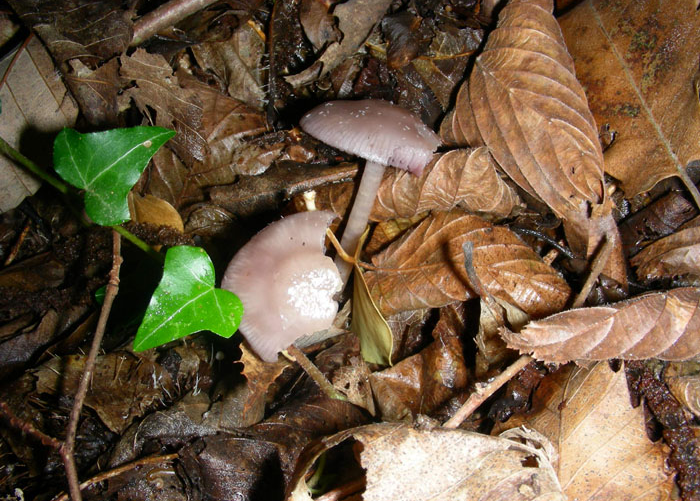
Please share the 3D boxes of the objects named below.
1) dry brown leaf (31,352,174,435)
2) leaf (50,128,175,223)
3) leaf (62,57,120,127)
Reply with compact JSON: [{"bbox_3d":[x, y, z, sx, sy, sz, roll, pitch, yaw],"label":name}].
[{"bbox_3d":[-0.087,0.051,0.274,0.050,0.014,0.030,6,55,4],"label":"dry brown leaf"},{"bbox_3d":[-0.094,-0.037,0.310,0.052,0.009,0.051,41,64,16],"label":"leaf"},{"bbox_3d":[-0.119,-0.076,0.359,0.024,0.009,0.051,-12,54,-9],"label":"leaf"}]

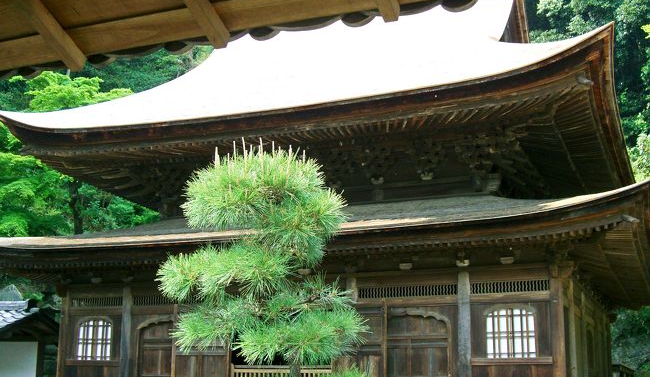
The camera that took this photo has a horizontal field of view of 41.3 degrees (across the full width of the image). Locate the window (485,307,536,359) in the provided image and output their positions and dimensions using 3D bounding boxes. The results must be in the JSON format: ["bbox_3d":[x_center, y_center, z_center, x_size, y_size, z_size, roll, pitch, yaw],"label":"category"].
[{"bbox_3d":[2.438,1.888,11.330,0.640,0.661,0.080,-5,-14,23],"label":"window"}]

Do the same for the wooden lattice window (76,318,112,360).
[{"bbox_3d":[-3.706,2.419,13.912,0.690,0.676,0.080,-5,-14,23],"label":"wooden lattice window"}]

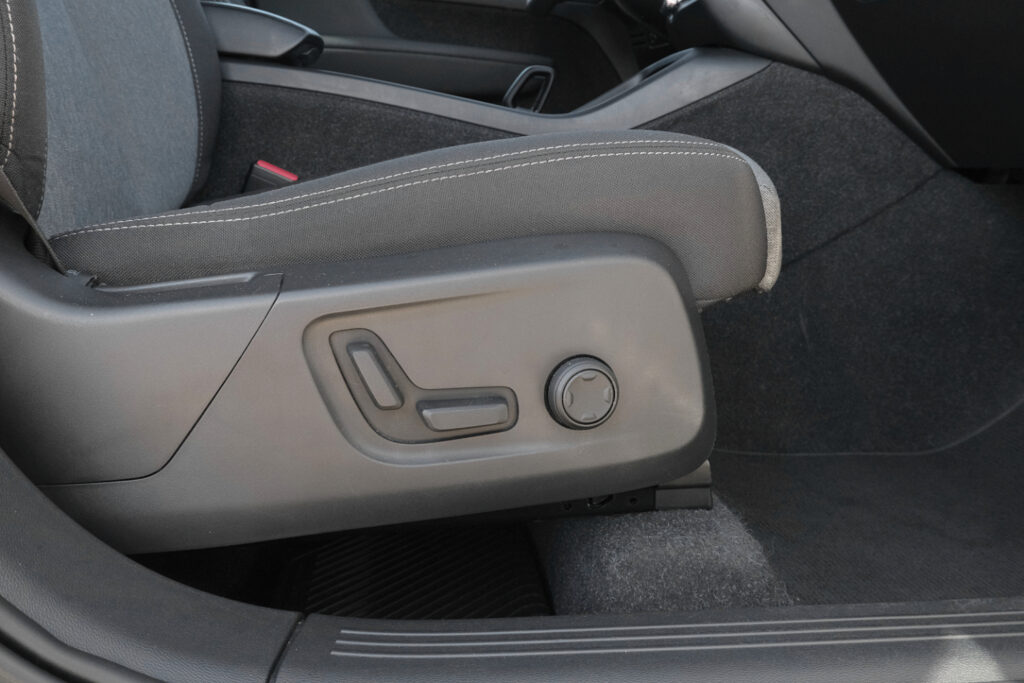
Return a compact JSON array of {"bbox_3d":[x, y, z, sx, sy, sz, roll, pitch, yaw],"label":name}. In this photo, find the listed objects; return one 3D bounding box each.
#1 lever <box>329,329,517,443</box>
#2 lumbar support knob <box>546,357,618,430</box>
[{"bbox_3d":[-0.057,0.029,0.565,0.119,0.068,0.019,-4,17,-4],"label":"lever"},{"bbox_3d":[0.046,0.033,0.570,0.043,0.043,0.020,-4,17,-11],"label":"lumbar support knob"}]

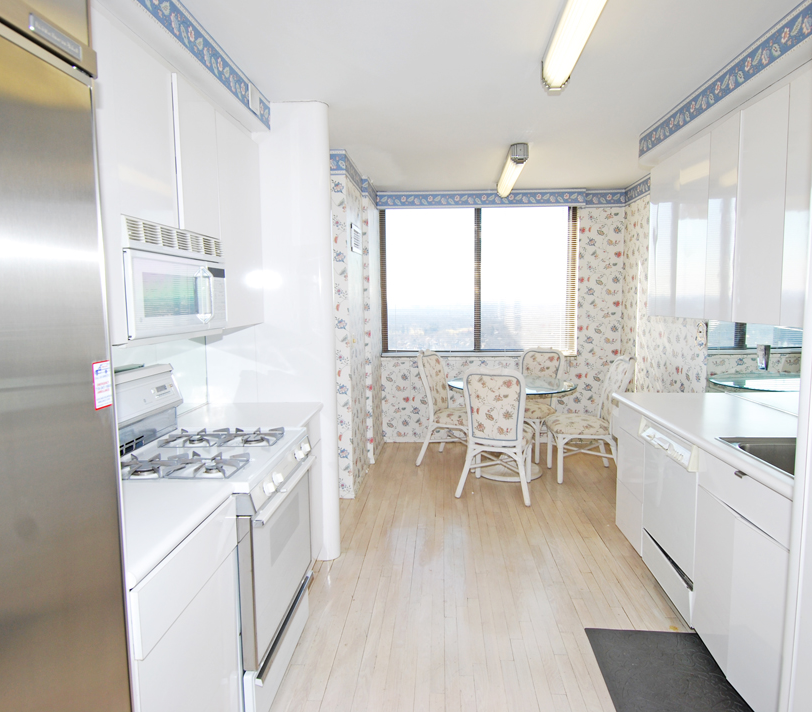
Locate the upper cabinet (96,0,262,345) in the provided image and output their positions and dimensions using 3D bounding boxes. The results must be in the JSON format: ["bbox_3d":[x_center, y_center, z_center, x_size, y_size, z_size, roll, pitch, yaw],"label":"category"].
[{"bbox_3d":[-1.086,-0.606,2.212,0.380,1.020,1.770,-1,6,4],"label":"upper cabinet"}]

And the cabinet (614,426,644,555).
[{"bbox_3d":[1.566,0.740,3.002,0.610,0.655,0.410,-1,6,4],"label":"cabinet"}]

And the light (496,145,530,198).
[{"bbox_3d":[0.878,-1.510,4.445,0.130,0.130,1.300,-1,6,4],"label":"light"}]

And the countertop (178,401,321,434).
[{"bbox_3d":[-0.858,0.337,2.882,0.720,0.045,0.630,-1,6,4],"label":"countertop"}]

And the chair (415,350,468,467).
[{"bbox_3d":[0.449,0.490,4.921,0.610,1.000,0.530,2,7,29],"label":"chair"}]

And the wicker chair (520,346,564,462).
[{"bbox_3d":[1.197,0.450,5.158,0.530,1.000,0.610,3,7,36],"label":"wicker chair"}]

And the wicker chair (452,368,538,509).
[{"bbox_3d":[0.728,0.562,4.190,0.530,1.000,0.610,1,6,19],"label":"wicker chair"}]

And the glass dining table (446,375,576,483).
[{"bbox_3d":[0.923,0.628,4.672,1.095,0.760,1.095,-1,6,4],"label":"glass dining table"}]

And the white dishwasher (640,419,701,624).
[{"bbox_3d":[1.517,0.741,2.504,0.600,0.780,0.585,-1,6,4],"label":"white dishwasher"}]

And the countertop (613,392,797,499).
[{"bbox_3d":[1.541,0.344,2.376,0.665,0.045,1.750,-1,6,4],"label":"countertop"}]

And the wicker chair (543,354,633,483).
[{"bbox_3d":[1.521,0.516,4.478,0.610,1.000,0.530,0,6,6],"label":"wicker chair"}]

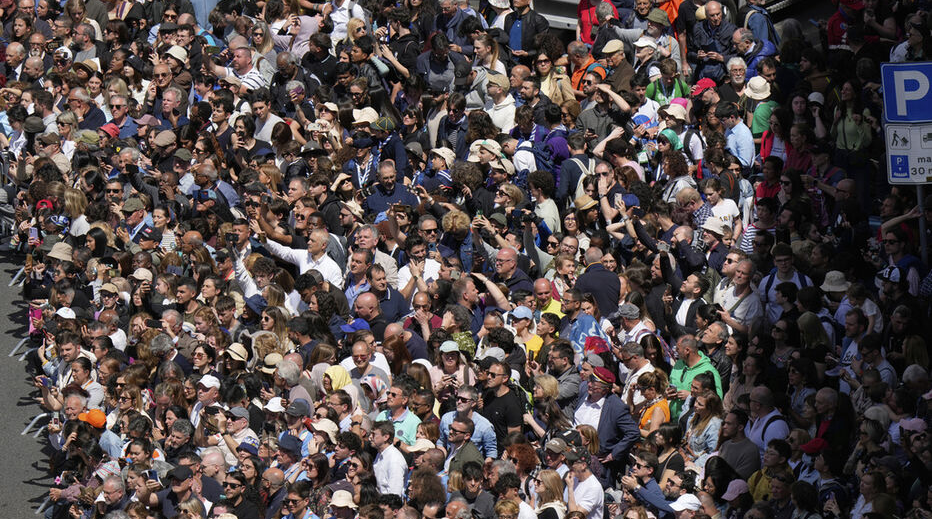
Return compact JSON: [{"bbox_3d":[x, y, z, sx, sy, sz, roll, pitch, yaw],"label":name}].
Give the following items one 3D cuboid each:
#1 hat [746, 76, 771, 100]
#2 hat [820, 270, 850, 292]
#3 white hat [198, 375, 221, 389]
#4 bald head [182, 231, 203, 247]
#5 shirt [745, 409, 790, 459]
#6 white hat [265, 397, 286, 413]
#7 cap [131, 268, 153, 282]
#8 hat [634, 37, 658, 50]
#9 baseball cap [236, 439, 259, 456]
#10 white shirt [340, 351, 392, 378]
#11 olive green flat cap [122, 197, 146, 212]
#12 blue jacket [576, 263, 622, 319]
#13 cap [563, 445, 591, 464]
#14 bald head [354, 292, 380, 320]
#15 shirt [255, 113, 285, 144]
[{"bbox_3d":[2.851,-1.678,101.271,0.280,0.150,0.270,3,19,-1],"label":"hat"},{"bbox_3d":[3.265,0.186,91.474,0.280,0.140,0.270,-4,17,1],"label":"hat"},{"bbox_3d":[-2.303,1.104,92.957,0.250,0.125,0.180,-10,16,-38],"label":"white hat"},{"bbox_3d":[-2.491,-0.155,94.133,0.160,0.230,0.200,12,35,43],"label":"bald head"},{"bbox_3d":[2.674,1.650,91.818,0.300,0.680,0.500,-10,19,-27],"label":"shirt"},{"bbox_3d":[-1.641,1.253,89.166,0.240,0.140,0.220,-18,22,-38],"label":"white hat"},{"bbox_3d":[-3.027,0.140,96.569,0.250,0.125,0.180,-16,20,-36],"label":"cap"},{"bbox_3d":[1.790,-2.143,102.934,0.250,0.120,0.180,1,16,-9],"label":"hat"},{"bbox_3d":[-1.824,1.576,86.809,0.220,0.140,0.250,9,27,33],"label":"baseball cap"},{"bbox_3d":[-0.866,1.107,90.196,0.480,0.650,0.300,-9,18,-24],"label":"white shirt"},{"bbox_3d":[-3.054,-0.506,95.243,0.260,0.120,0.190,-34,31,-31],"label":"olive green flat cap"},{"bbox_3d":[1.189,0.323,92.891,0.480,0.660,0.300,-12,19,-24],"label":"blue jacket"},{"bbox_3d":[1.016,1.773,94.385,0.270,0.140,0.180,-8,19,-34],"label":"cap"},{"bbox_3d":[-0.906,0.423,95.188,0.210,0.240,0.165,-25,23,-23],"label":"bald head"},{"bbox_3d":[-1.858,-1.140,98.395,0.440,0.640,0.260,10,22,38],"label":"shirt"}]

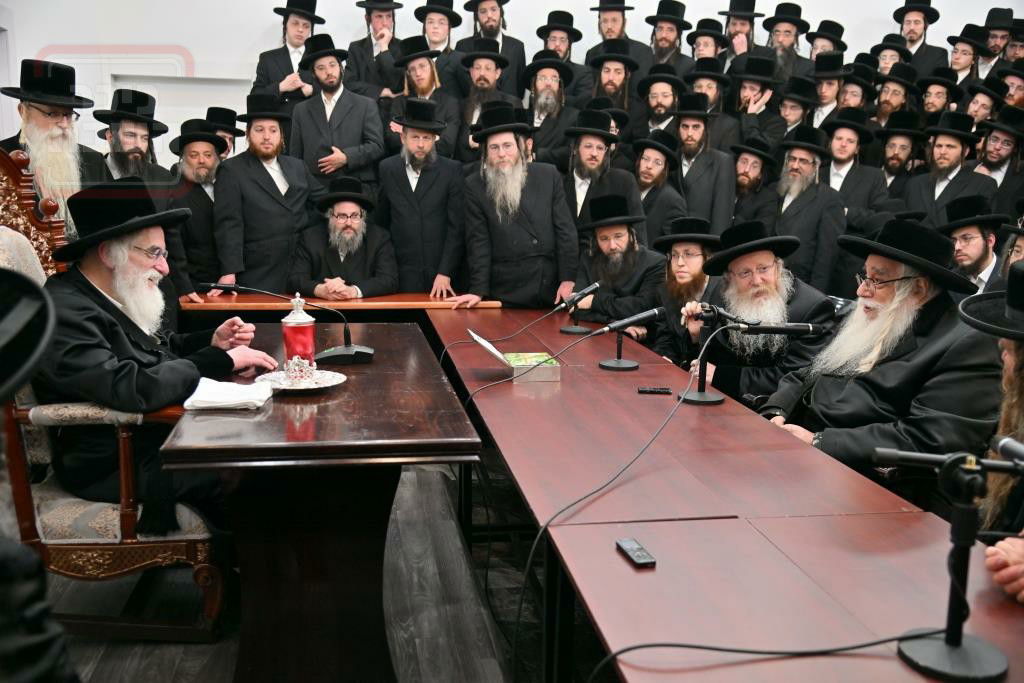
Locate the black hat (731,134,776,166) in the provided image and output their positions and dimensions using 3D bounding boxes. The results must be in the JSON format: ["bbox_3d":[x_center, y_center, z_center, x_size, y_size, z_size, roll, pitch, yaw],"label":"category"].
[{"bbox_3d":[1.473,-1.165,5.900,0.300,0.145,0.330,18,8,27],"label":"black hat"}]

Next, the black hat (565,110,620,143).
[{"bbox_3d":[0.473,-1.278,5.750,0.335,0.165,0.365,7,10,0],"label":"black hat"}]

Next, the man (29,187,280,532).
[{"bbox_3d":[-1.073,0.146,2.999,0.760,1.270,0.600,0,10,-9],"label":"man"}]

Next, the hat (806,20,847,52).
[{"bbox_3d":[2.176,-2.100,6.650,0.300,0.135,0.330,20,12,23],"label":"hat"}]

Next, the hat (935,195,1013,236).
[{"bbox_3d":[2.052,-0.574,4.300,0.330,0.130,0.300,-12,13,-20],"label":"hat"}]

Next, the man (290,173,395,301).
[{"bbox_3d":[-0.965,-0.244,5.607,0.660,1.410,0.740,-1,10,-8],"label":"man"}]

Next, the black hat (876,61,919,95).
[{"bbox_3d":[2.471,-1.692,6.200,0.300,0.145,0.330,20,8,31],"label":"black hat"}]

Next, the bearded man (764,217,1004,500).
[{"bbox_3d":[1.054,0.298,2.764,0.720,1.280,0.600,-1,10,-11],"label":"bearded man"}]

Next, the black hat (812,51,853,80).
[{"bbox_3d":[2.305,-1.994,7.000,0.330,0.160,0.360,5,11,28],"label":"black hat"}]

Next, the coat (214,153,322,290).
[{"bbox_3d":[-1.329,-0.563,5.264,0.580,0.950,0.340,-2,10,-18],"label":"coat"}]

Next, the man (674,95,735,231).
[{"bbox_3d":[1.300,-0.748,6.663,0.550,1.880,0.360,5,11,28],"label":"man"}]

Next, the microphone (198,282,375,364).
[{"bbox_3d":[-0.736,-0.055,3.130,0.570,0.260,0.140,0,10,-9],"label":"microphone"}]

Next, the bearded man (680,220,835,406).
[{"bbox_3d":[0.901,0.209,3.459,0.620,1.270,0.800,7,12,36],"label":"bearded man"}]

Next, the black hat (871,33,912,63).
[{"bbox_3d":[2.904,-2.246,7.400,0.330,0.155,0.355,4,4,22],"label":"black hat"}]

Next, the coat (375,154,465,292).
[{"bbox_3d":[-0.547,-0.595,5.841,0.550,1.050,0.330,-1,10,-4],"label":"coat"}]

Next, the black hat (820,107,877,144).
[{"bbox_3d":[1.943,-1.256,5.600,0.300,0.145,0.330,16,8,30],"label":"black hat"}]

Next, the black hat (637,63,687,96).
[{"bbox_3d":[0.918,-1.586,5.900,0.310,0.140,0.340,1,-7,16],"label":"black hat"}]

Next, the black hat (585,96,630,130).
[{"bbox_3d":[0.553,-1.373,5.850,0.305,0.140,0.340,-11,-4,14],"label":"black hat"}]

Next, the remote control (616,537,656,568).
[{"bbox_3d":[0.215,0.371,1.687,0.036,0.013,0.104,-2,10,-14],"label":"remote control"}]

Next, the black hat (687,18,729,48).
[{"bbox_3d":[1.455,-2.289,7.200,0.330,0.155,0.355,5,4,25],"label":"black hat"}]

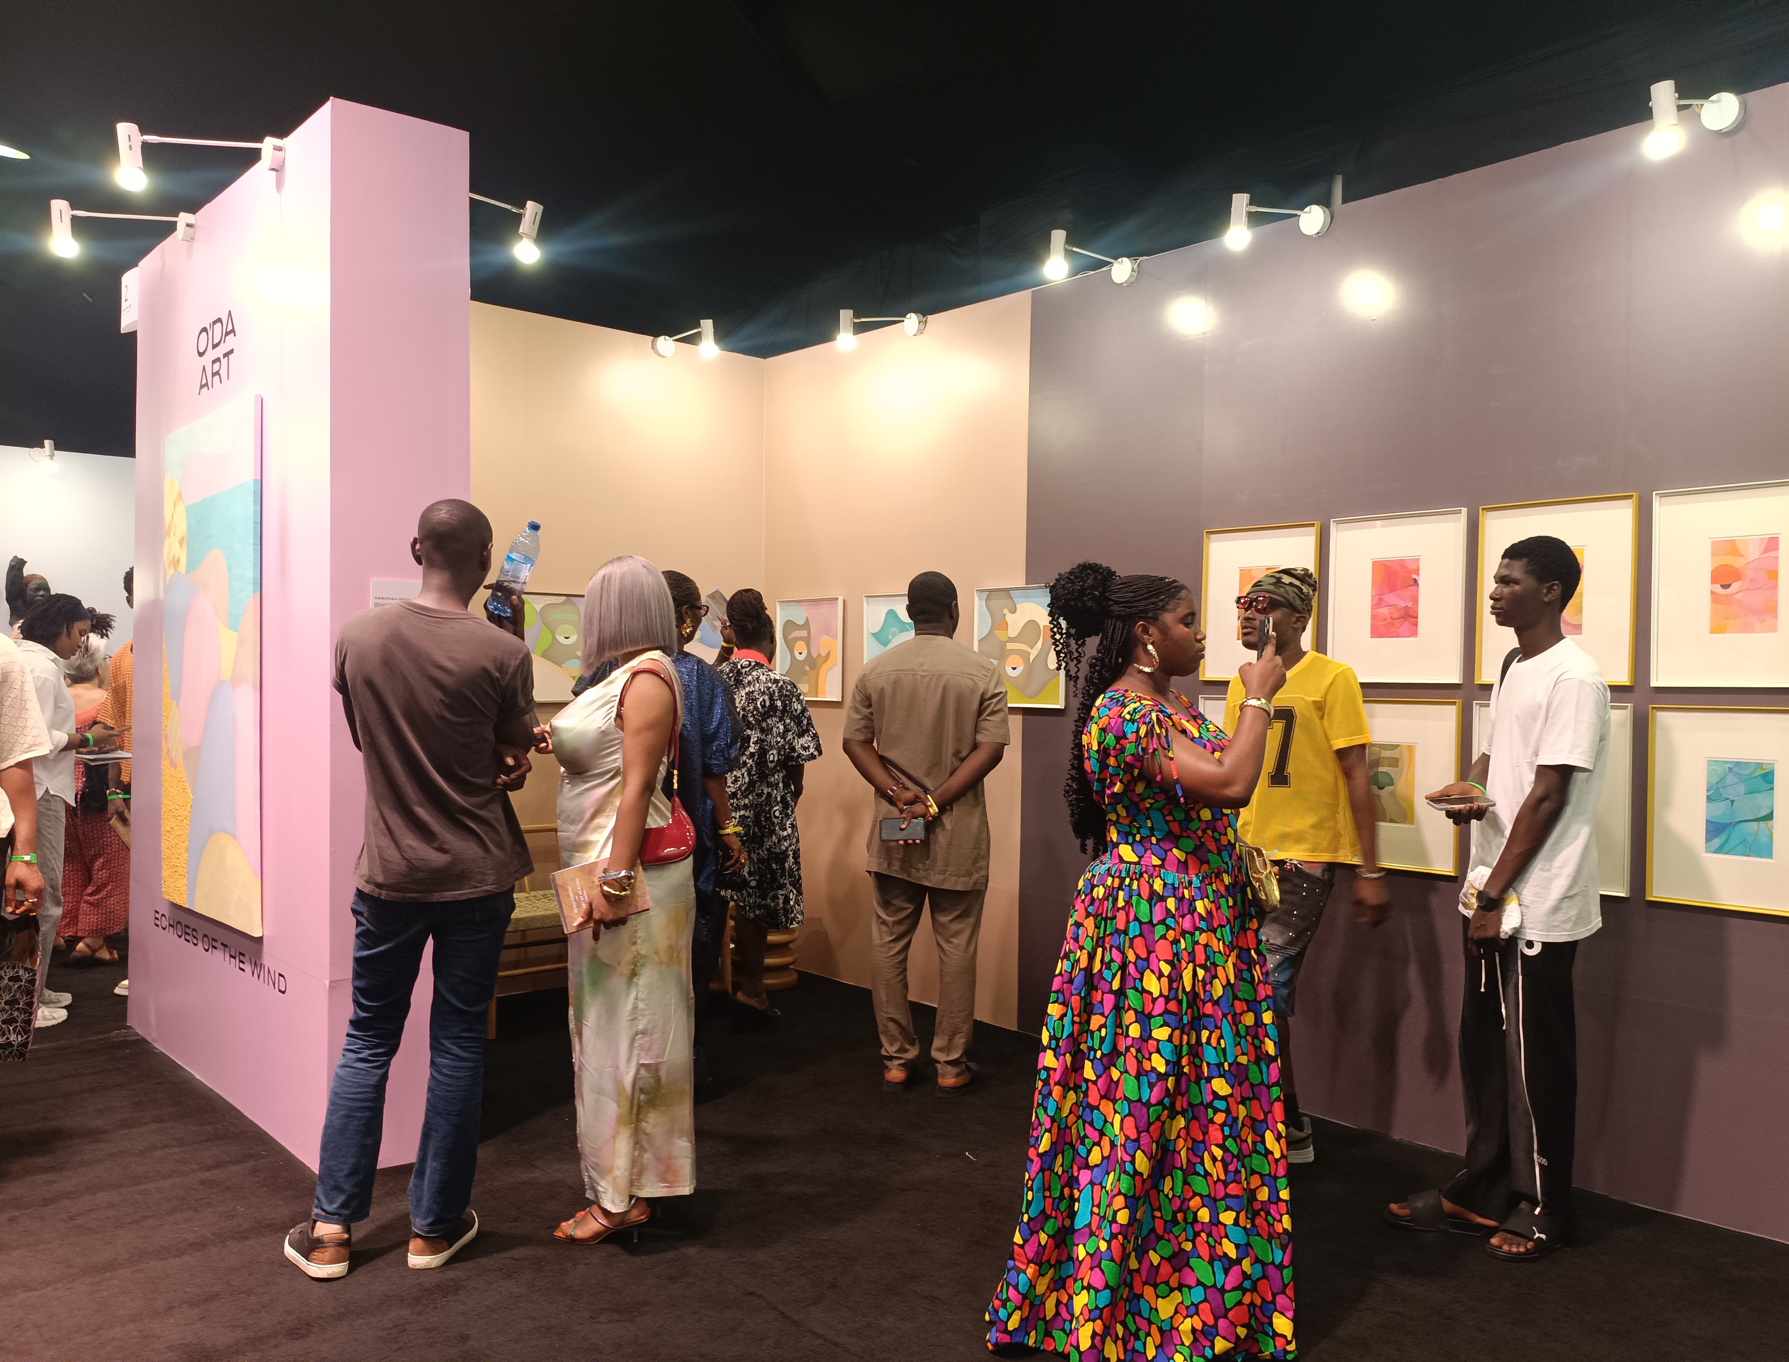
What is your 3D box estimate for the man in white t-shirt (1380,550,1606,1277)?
[{"bbox_3d":[1.555,0.523,3.493,0.500,1.770,0.480,1,0,-5],"label":"man in white t-shirt"}]

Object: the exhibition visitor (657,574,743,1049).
[{"bbox_3d":[-0.784,0.506,4.714,0.560,1.760,0.420,1,0,24],"label":"exhibition visitor"}]

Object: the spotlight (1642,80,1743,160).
[{"bbox_3d":[1.992,-1.399,3.389,0.440,0.235,0.100,0,1,-42],"label":"spotlight"}]

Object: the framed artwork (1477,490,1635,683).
[{"bbox_3d":[1.877,-0.248,3.874,0.028,0.521,0.432,0,0,-42],"label":"framed artwork"}]

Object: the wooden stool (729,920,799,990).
[{"bbox_3d":[-0.583,1.153,6.148,0.315,0.420,0.315,1,0,0],"label":"wooden stool"}]

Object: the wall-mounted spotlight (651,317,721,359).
[{"bbox_3d":[-0.926,-1.502,6.153,0.100,0.165,0.410,0,0,-42],"label":"wall-mounted spotlight"}]

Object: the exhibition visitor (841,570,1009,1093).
[{"bbox_3d":[0.130,0.498,4.713,0.560,1.770,0.420,1,1,20],"label":"exhibition visitor"}]

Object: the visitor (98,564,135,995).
[{"bbox_3d":[-3.279,0.425,5.942,0.560,1.820,0.360,1,0,10],"label":"visitor"}]

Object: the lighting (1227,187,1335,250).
[{"bbox_3d":[1.198,-1.427,4.271,0.440,0.200,0.100,0,1,-42],"label":"lighting"}]

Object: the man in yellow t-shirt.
[{"bbox_3d":[1.177,0.530,3.993,0.420,1.740,0.520,0,1,-35],"label":"man in yellow t-shirt"}]

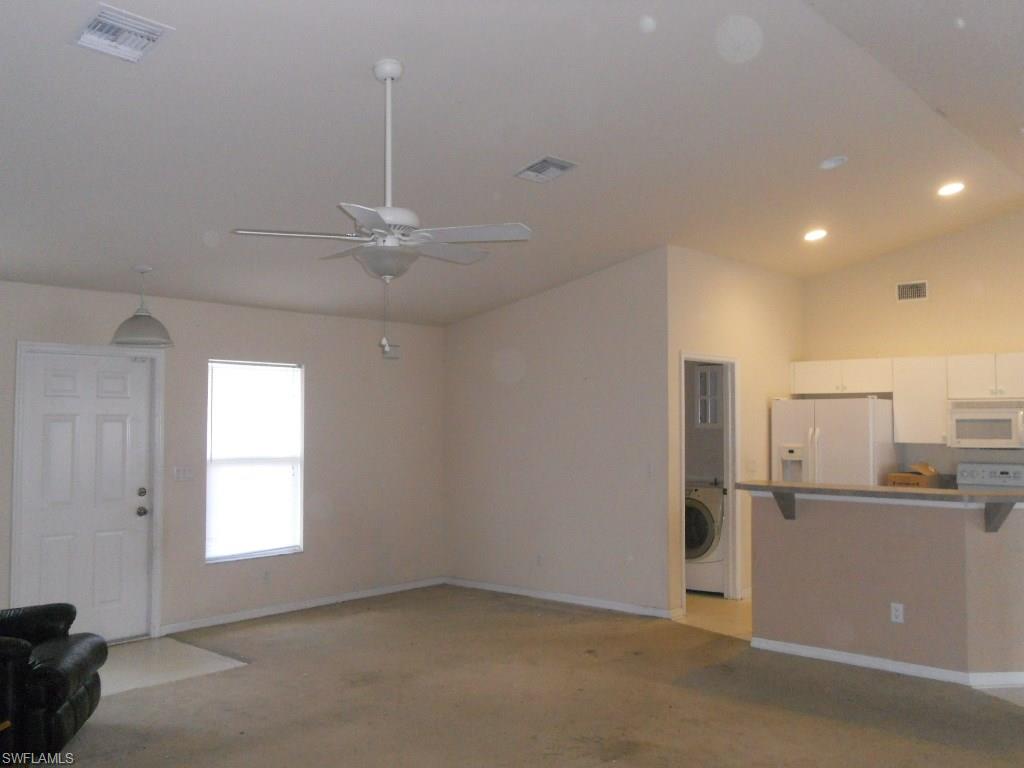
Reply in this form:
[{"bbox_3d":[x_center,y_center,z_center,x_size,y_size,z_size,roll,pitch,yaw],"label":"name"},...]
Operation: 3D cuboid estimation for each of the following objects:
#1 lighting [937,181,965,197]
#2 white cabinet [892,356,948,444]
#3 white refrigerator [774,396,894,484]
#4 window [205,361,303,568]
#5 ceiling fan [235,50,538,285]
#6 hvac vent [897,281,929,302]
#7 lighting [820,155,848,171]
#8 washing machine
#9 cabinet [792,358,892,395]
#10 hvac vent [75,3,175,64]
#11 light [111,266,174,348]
[{"bbox_3d":[3.326,-1.468,7.172,0.200,0.030,0.200,-17,-13,41],"label":"lighting"},{"bbox_3d":[3.652,0.147,8.339,0.453,0.751,0.321,-2,-3,42],"label":"white cabinet"},{"bbox_3d":[2.951,1.017,8.521,0.902,1.748,0.822,-2,-3,42],"label":"white refrigerator"},{"bbox_3d":[-2.065,0.609,7.604,0.100,1.543,0.882,-2,-3,42],"label":"window"},{"bbox_3d":[-0.554,-0.939,4.152,1.303,1.002,1.303,-2,-3,42],"label":"ceiling fan"},{"bbox_3d":[3.633,-0.846,8.598,0.281,0.175,0.030,-2,-3,42],"label":"hvac vent"},{"bbox_3d":[2.120,-1.451,6.242,0.200,0.030,0.200,-17,-13,41],"label":"lighting"},{"bbox_3d":[1.846,1.425,8.929,0.687,0.972,0.761,-2,-3,42],"label":"washing machine"},{"bbox_3d":[3.124,-0.062,8.824,0.957,0.313,0.321,-2,-3,42],"label":"cabinet"},{"bbox_3d":[-1.518,-1.361,3.702,0.301,0.030,0.286,-17,-13,41],"label":"hvac vent"},{"bbox_3d":[-2.473,-0.517,6.326,0.421,0.521,0.421,-2,-3,42],"label":"light"}]

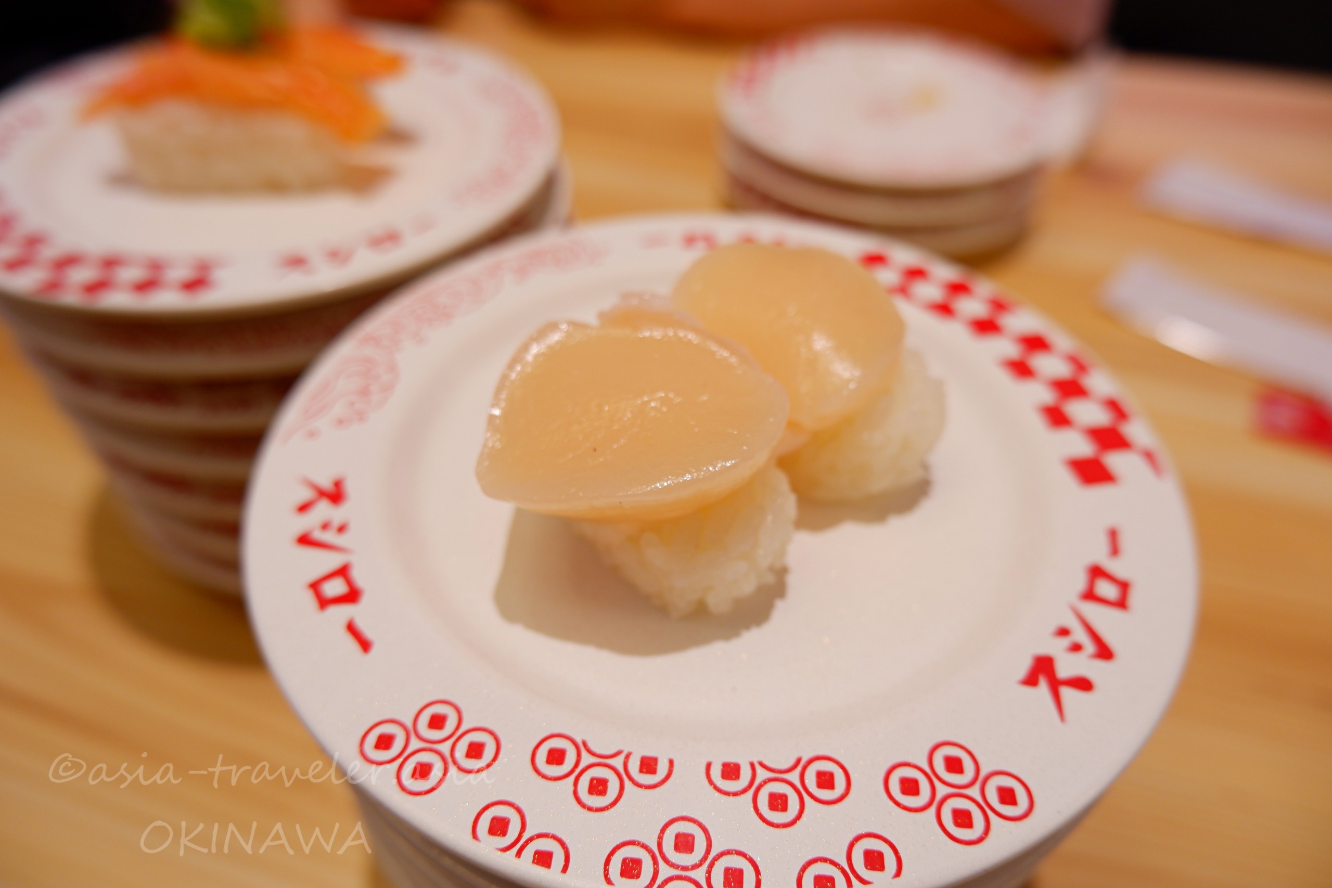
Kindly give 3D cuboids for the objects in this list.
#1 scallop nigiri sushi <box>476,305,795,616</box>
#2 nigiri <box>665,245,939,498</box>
[{"bbox_3d":[-0.006,-0.002,0.130,0.043,0.027,0.048,-10,44,-10],"label":"scallop nigiri sushi"},{"bbox_3d":[0.021,-0.016,0.143,0.041,0.028,0.047,-6,44,-6],"label":"nigiri"}]

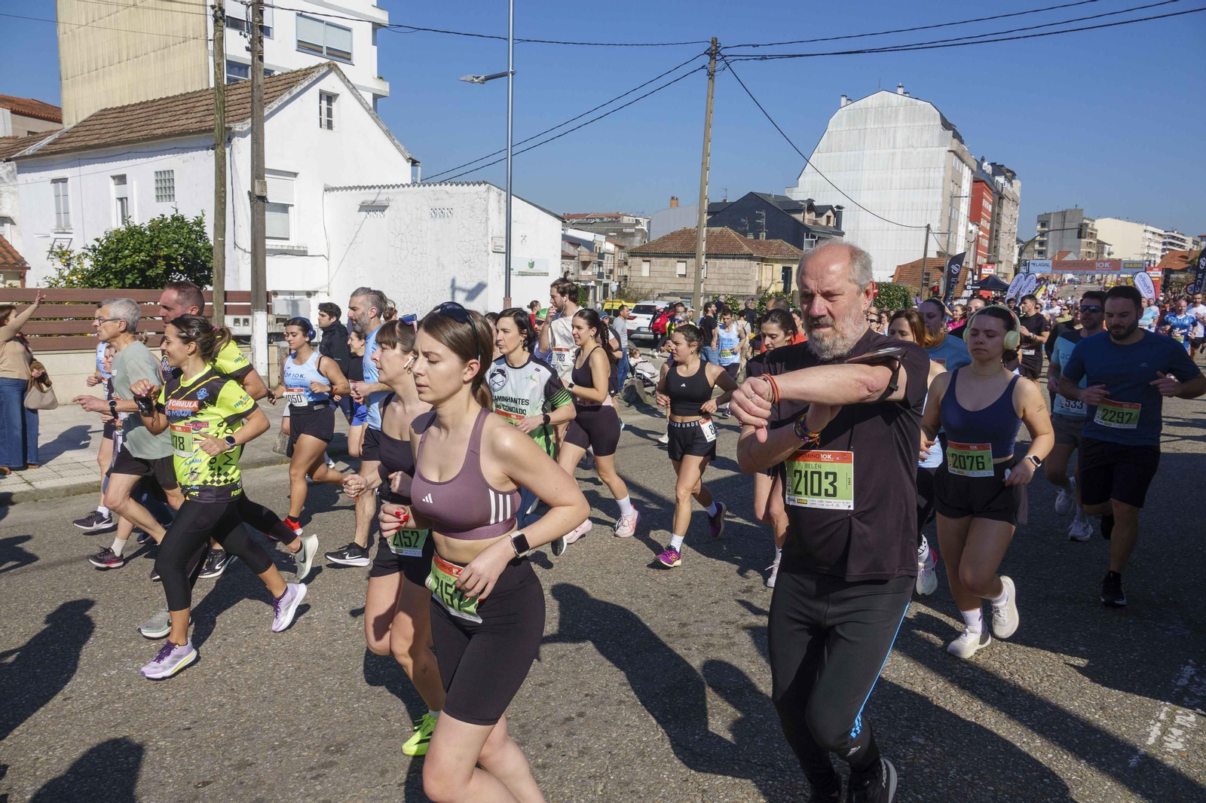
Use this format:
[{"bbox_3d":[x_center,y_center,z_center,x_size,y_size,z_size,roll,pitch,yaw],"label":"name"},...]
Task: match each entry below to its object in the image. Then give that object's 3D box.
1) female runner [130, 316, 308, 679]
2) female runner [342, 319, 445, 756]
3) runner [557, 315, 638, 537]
[{"bbox_3d":[-1.704,0.415,3.618,0.500,1.563,0.800,8,10,37],"label":"female runner"},{"bbox_3d":[-0.660,0.500,2.870,0.680,1.600,0.500,-6,10,-43],"label":"female runner"},{"bbox_3d":[-0.010,0.175,5.650,0.720,1.620,0.500,-5,10,-41],"label":"runner"}]

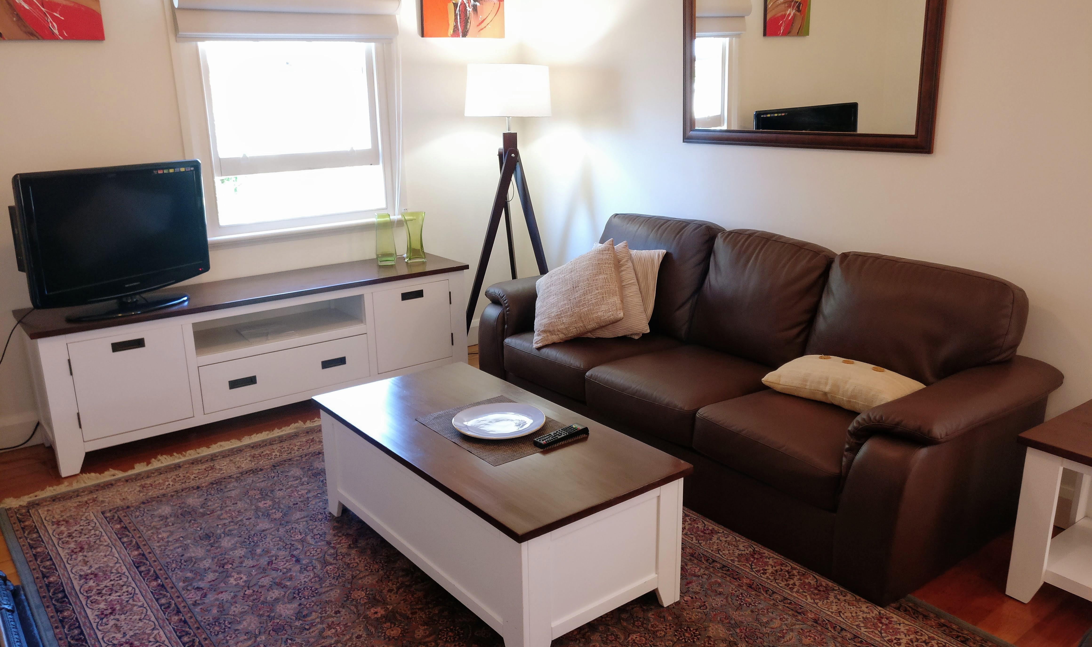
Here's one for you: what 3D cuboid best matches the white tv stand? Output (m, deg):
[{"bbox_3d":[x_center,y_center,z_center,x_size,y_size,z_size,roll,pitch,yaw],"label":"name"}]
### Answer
[{"bbox_3d":[-1.285,0.115,4.108,1.929,0.598,0.453,-12,20,-35],"label":"white tv stand"}]

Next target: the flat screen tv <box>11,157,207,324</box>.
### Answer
[{"bbox_3d":[-1.716,-0.338,3.568,0.211,0.578,0.756,10,19,33],"label":"flat screen tv"}]

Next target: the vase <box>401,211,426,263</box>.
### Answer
[{"bbox_3d":[-0.667,-0.444,4.484,0.113,0.257,0.086,-3,16,-8],"label":"vase"}]

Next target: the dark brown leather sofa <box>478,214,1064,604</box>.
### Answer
[{"bbox_3d":[0.678,0.125,3.481,0.887,0.887,2.196,-12,20,-35],"label":"dark brown leather sofa"}]

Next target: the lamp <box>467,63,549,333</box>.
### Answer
[{"bbox_3d":[-0.180,-0.544,4.617,0.574,1.564,0.581,-1,16,-2],"label":"lamp"}]

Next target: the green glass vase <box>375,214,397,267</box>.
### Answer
[{"bbox_3d":[-0.801,-0.426,4.427,0.092,0.257,0.101,-3,16,-10],"label":"green glass vase"}]

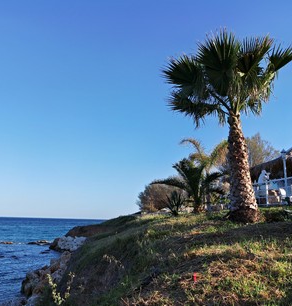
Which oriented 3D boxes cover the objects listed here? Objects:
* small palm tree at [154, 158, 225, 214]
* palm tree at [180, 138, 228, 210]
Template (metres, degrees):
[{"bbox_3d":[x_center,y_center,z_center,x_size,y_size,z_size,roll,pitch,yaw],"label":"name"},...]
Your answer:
[{"bbox_3d":[1.625,1.206,11.510,2.650,1.950,2.500,1,-12,0],"label":"small palm tree"},{"bbox_3d":[2.759,0.958,14.150,2.400,3.250,2.400,1,-12,0],"label":"palm tree"}]

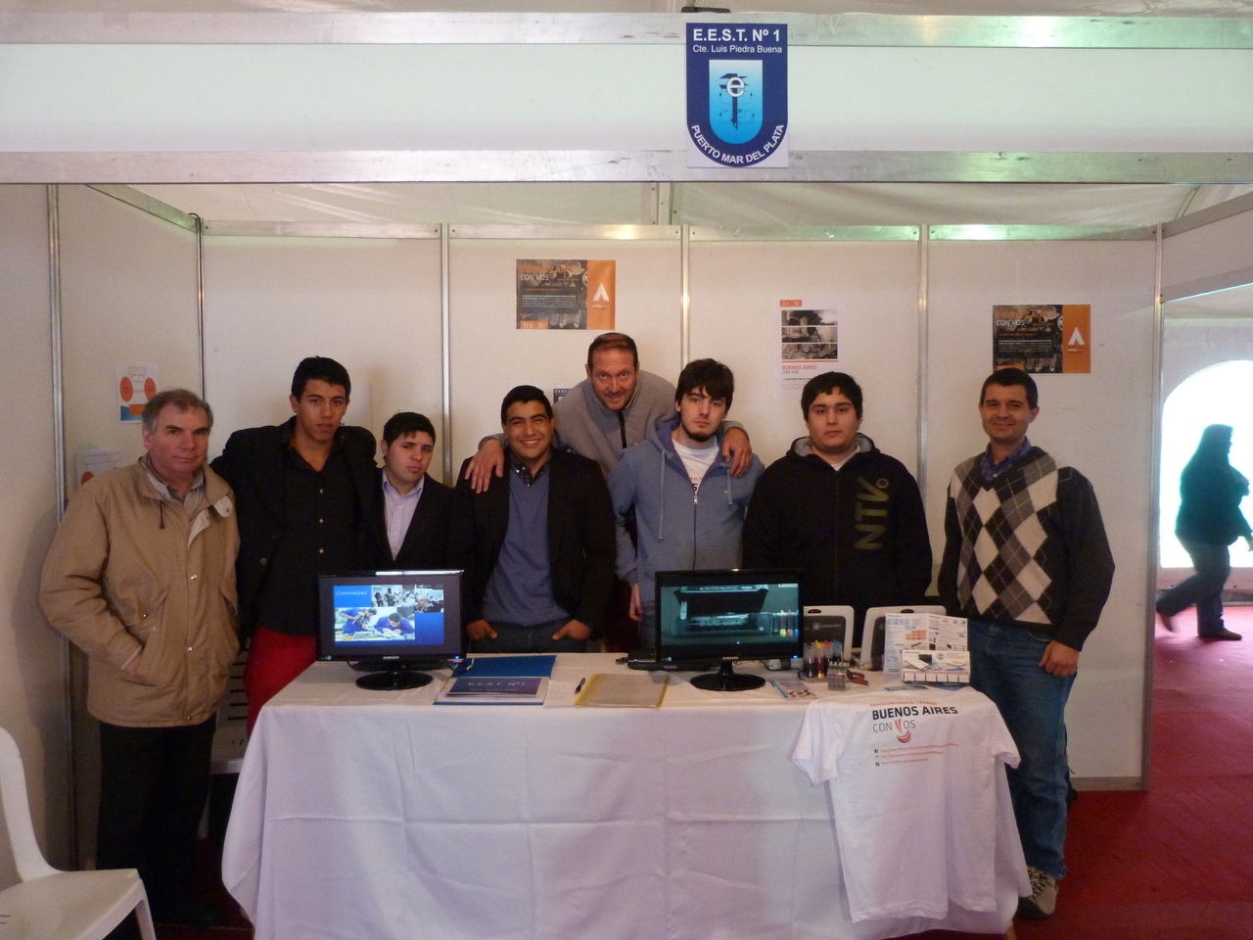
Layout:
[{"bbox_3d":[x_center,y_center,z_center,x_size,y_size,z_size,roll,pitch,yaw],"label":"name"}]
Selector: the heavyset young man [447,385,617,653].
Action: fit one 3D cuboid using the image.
[{"bbox_3d":[-0.330,0.568,3.188,0.540,1.721,0.310,0,3,-3],"label":"heavyset young man"}]

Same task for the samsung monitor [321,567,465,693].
[{"bbox_3d":[-0.720,0.478,2.789,0.460,0.340,0.200,-1,3,-6],"label":"samsung monitor"}]

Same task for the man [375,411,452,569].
[{"bbox_3d":[-0.782,0.613,3.231,0.500,1.632,0.300,-1,3,-12],"label":"man"}]

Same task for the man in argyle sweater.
[{"bbox_3d":[1.291,0.554,2.940,0.480,1.759,0.320,2,4,36],"label":"man in argyle sweater"}]

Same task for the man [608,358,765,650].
[{"bbox_3d":[0.223,0.522,3.197,0.540,1.807,0.310,0,3,4],"label":"man"}]

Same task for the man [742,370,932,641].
[{"bbox_3d":[0.743,0.543,3.179,0.620,1.763,0.360,0,3,10],"label":"man"}]

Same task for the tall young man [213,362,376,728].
[{"bbox_3d":[-1.118,0.530,3.089,0.600,1.815,0.360,-2,3,-24],"label":"tall young man"}]

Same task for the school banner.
[{"bbox_3d":[0.228,-0.771,1.865,0.210,0.297,0.010,0,3,-1],"label":"school banner"}]

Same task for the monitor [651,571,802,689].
[{"bbox_3d":[0.315,0.475,2.755,0.460,0.340,0.200,-1,3,-5],"label":"monitor"}]

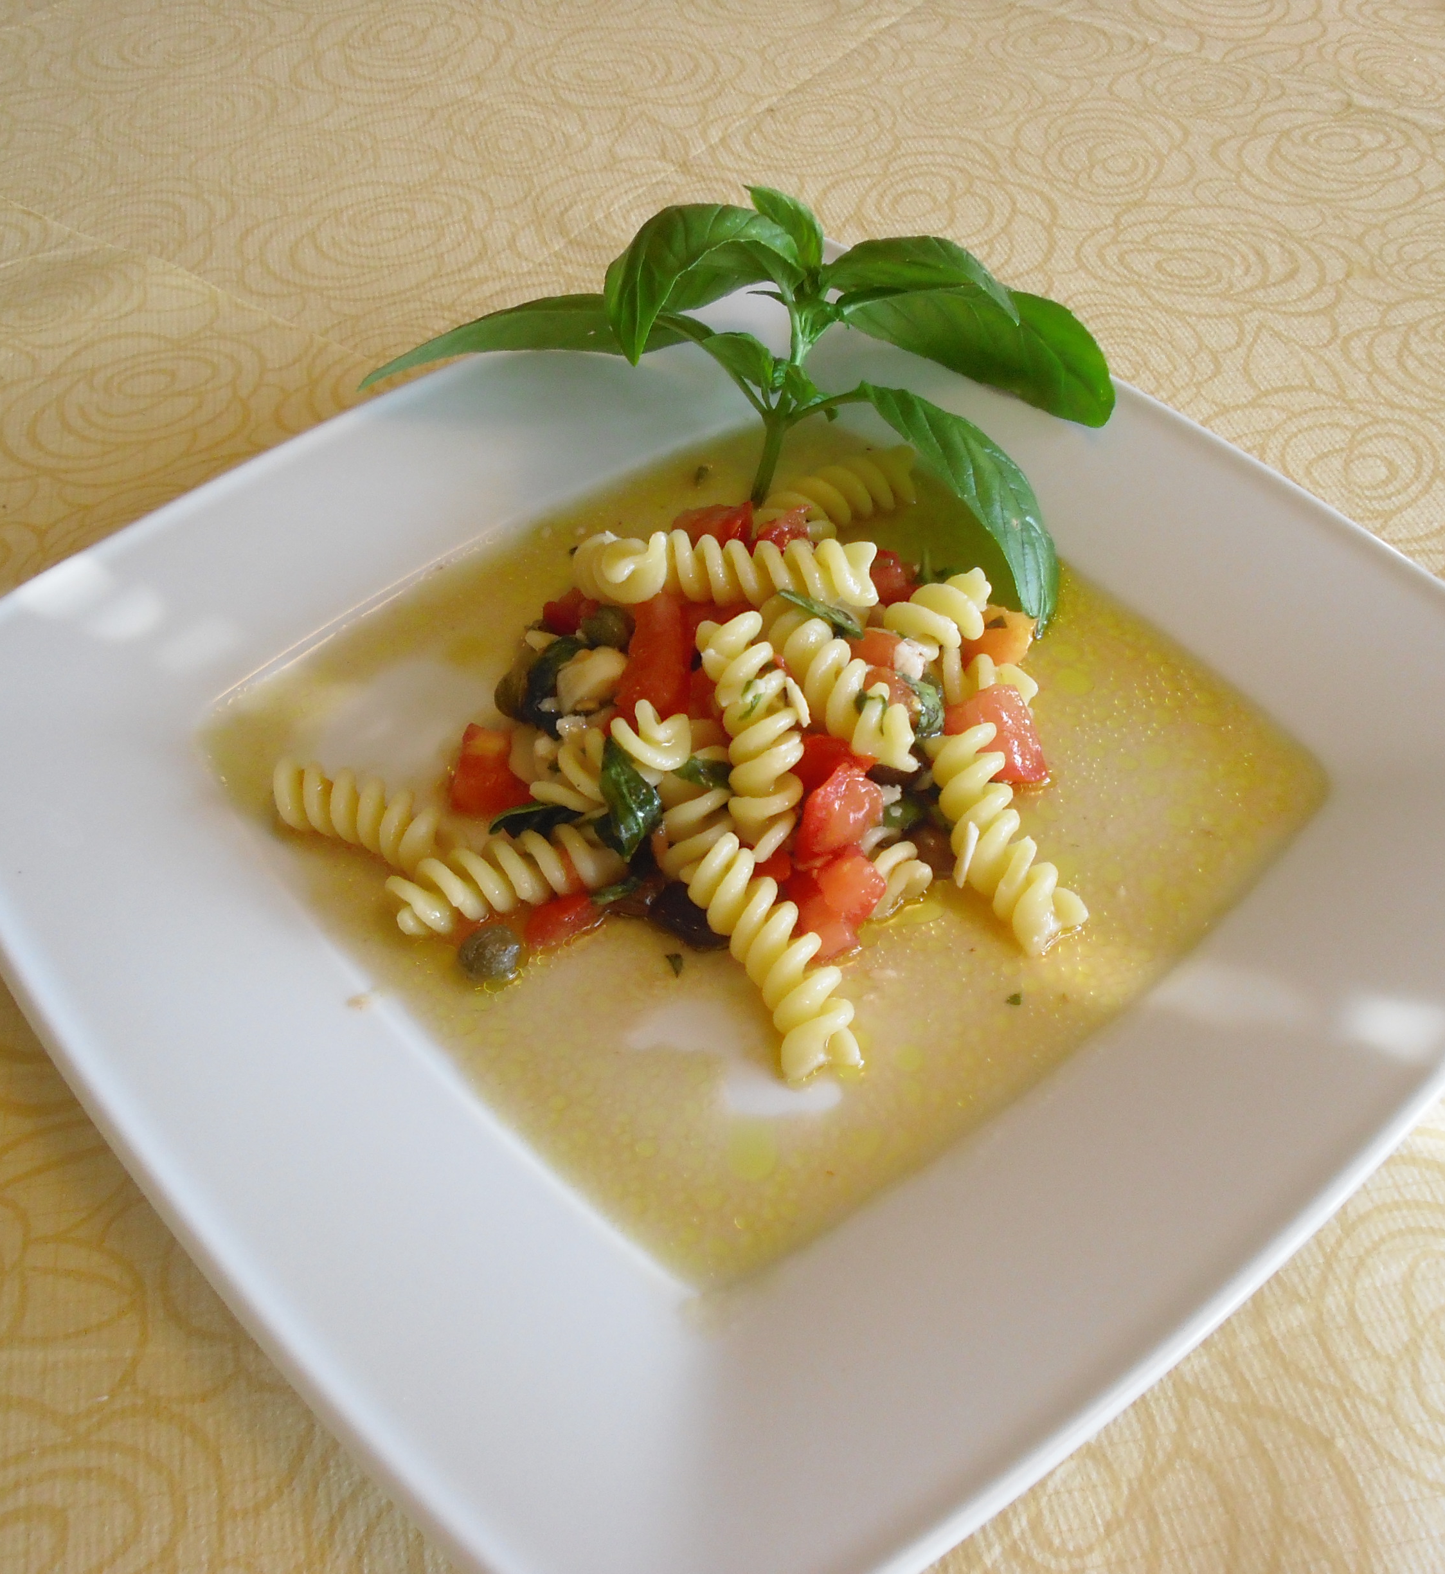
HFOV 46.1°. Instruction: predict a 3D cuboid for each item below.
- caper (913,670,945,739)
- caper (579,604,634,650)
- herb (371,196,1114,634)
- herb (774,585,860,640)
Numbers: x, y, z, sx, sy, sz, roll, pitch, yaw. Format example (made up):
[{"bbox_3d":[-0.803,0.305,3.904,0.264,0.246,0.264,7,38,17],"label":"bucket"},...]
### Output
[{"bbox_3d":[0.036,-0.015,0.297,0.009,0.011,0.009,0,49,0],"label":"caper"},{"bbox_3d":[-0.021,-0.029,0.312,0.010,0.009,0.010,0,49,0],"label":"caper"},{"bbox_3d":[0.003,-0.077,0.332,0.150,0.062,0.085,0,49,0],"label":"herb"},{"bbox_3d":[0.017,-0.030,0.296,0.017,0.005,0.006,28,54,22],"label":"herb"}]

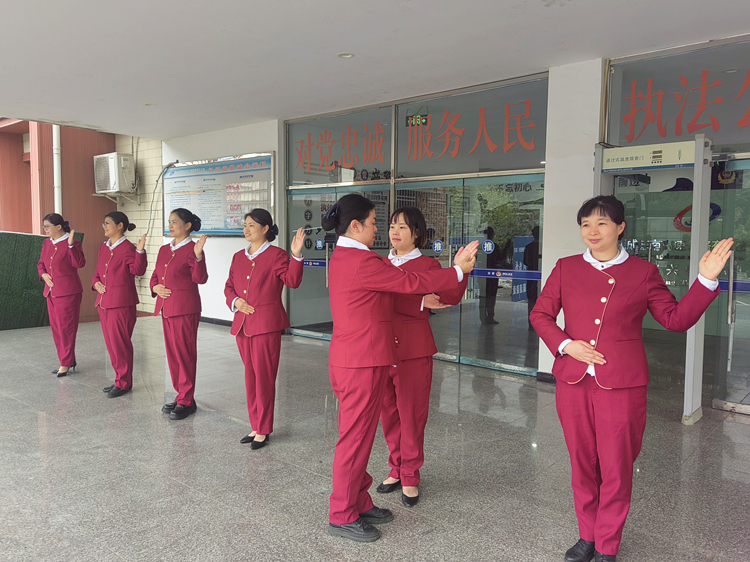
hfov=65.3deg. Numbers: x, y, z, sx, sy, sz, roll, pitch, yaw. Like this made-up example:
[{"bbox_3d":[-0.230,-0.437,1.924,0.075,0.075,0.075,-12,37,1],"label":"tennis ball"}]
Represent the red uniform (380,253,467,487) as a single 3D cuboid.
[{"bbox_3d":[0.190,0.493,3.118,0.580,1.280,0.380,3,4,28],"label":"red uniform"}]

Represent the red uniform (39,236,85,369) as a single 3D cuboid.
[{"bbox_3d":[-3.245,0.220,6.048,0.580,1.350,0.350,2,4,26],"label":"red uniform"}]

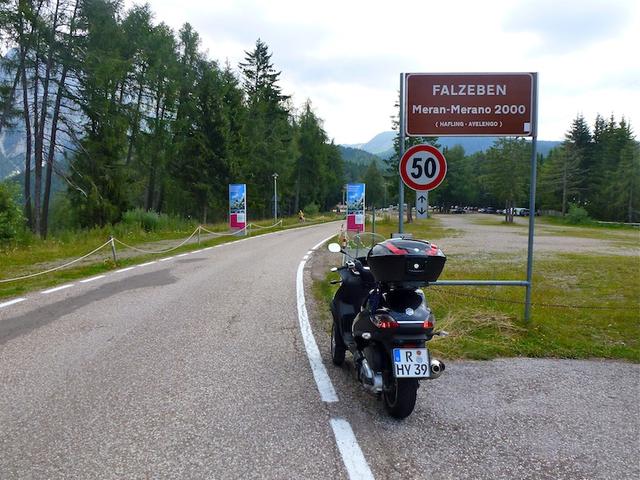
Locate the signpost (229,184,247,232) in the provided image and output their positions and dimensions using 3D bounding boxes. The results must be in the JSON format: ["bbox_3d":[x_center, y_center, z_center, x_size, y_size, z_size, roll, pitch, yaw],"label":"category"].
[{"bbox_3d":[-4.020,-1.465,22.659,0.820,2.500,0.200,1,5,11],"label":"signpost"}]

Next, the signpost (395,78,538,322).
[{"bbox_3d":[1.855,-0.507,5.908,1.710,3.190,0.150,0,5,3],"label":"signpost"}]

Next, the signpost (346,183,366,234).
[{"bbox_3d":[1.700,-1.335,21.566,0.820,2.500,0.200,1,5,11],"label":"signpost"}]

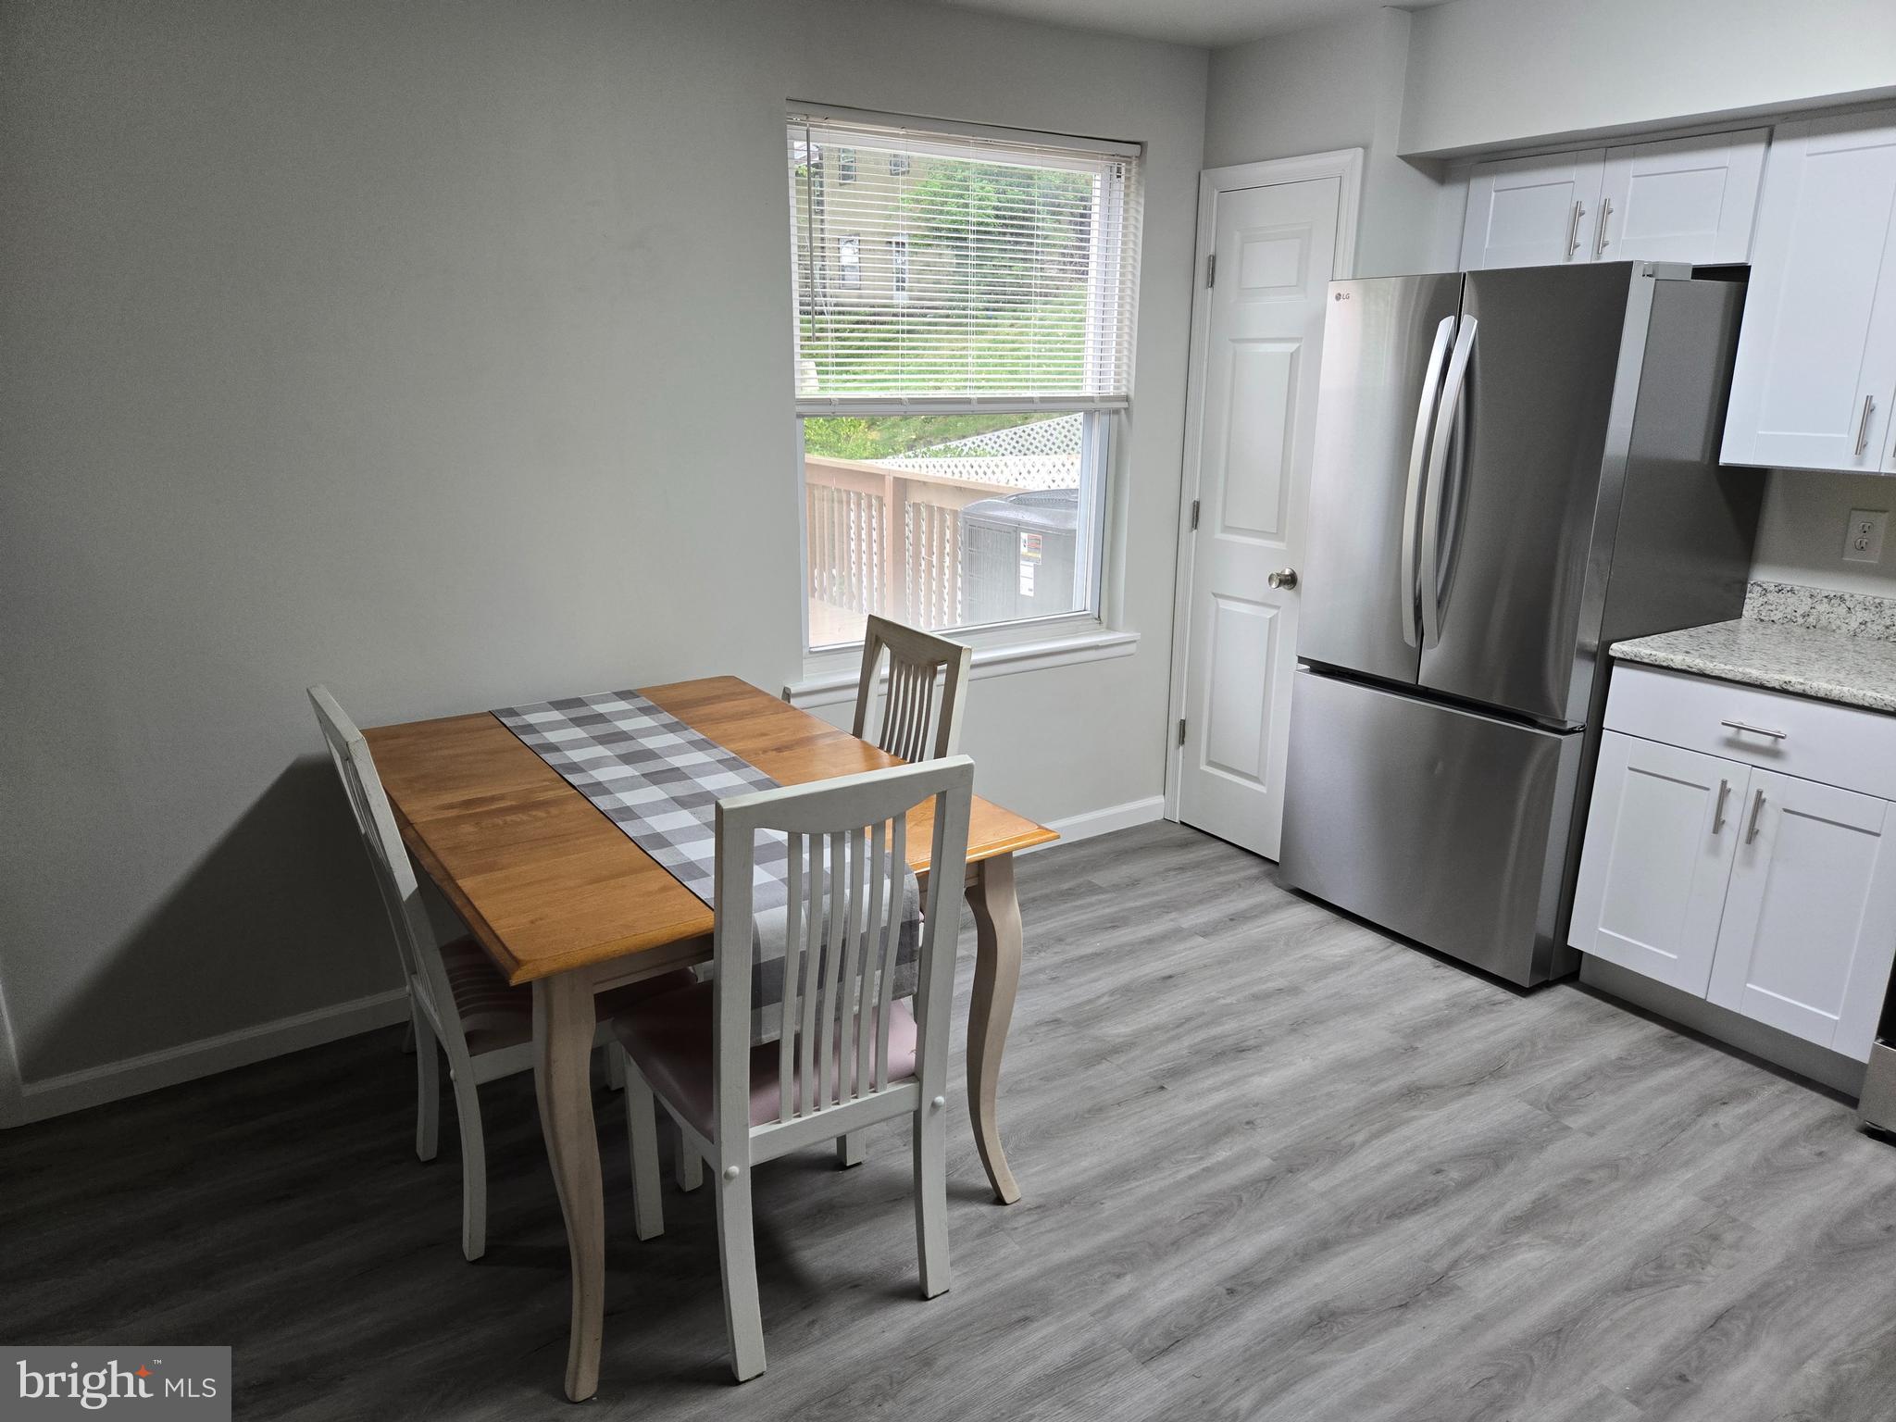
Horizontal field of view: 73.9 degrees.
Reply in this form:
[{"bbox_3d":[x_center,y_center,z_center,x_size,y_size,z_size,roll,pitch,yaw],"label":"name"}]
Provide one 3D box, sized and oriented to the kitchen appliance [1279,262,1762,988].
[{"bbox_3d":[1.516,-0.261,3.455,0.770,1.765,0.820,-10,19,-33],"label":"kitchen appliance"}]

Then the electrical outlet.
[{"bbox_3d":[2.229,-0.426,3.064,0.010,0.125,0.078,-10,19,-33],"label":"electrical outlet"}]

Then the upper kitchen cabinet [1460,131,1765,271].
[{"bbox_3d":[1.761,-1.279,3.247,0.340,0.304,0.763,-10,19,-33],"label":"upper kitchen cabinet"}]

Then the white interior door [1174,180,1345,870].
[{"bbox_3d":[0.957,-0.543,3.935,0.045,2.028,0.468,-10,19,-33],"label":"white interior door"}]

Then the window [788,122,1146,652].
[{"bbox_3d":[0.073,-0.892,3.599,1.170,1.435,0.100,-10,19,-33],"label":"window"}]

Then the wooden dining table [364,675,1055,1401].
[{"bbox_3d":[-0.568,0.493,2.594,0.945,0.757,1.345,-10,19,-33],"label":"wooden dining table"}]

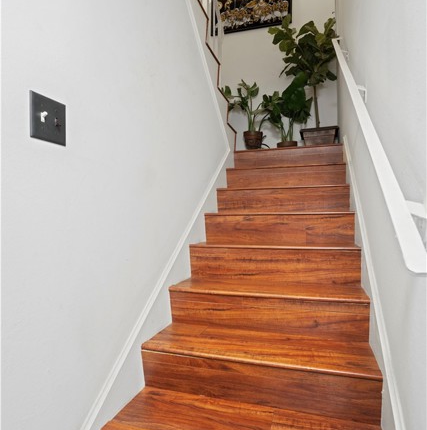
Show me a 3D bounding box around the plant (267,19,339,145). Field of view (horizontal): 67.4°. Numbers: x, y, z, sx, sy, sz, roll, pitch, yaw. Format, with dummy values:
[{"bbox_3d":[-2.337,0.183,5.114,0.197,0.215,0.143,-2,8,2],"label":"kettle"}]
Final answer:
[{"bbox_3d":[0.829,-1.157,2.966,0.615,1.255,0.522,-1,0,18],"label":"plant"}]

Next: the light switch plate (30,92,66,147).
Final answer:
[{"bbox_3d":[-0.435,-0.249,0.844,0.009,0.116,0.118,-1,0,18],"label":"light switch plate"}]

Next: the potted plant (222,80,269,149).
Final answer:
[{"bbox_3d":[0.294,-0.868,2.982,0.436,0.694,0.371,-1,0,18],"label":"potted plant"}]

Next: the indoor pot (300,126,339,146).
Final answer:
[{"bbox_3d":[0.968,-0.648,2.924,0.318,0.233,0.286,-1,0,18],"label":"indoor pot"}]

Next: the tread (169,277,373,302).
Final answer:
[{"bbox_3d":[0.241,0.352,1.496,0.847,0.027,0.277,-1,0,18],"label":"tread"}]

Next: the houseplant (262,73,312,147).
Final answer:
[{"bbox_3d":[0.708,-0.917,3.062,0.458,0.778,0.389,-1,0,18],"label":"houseplant"}]

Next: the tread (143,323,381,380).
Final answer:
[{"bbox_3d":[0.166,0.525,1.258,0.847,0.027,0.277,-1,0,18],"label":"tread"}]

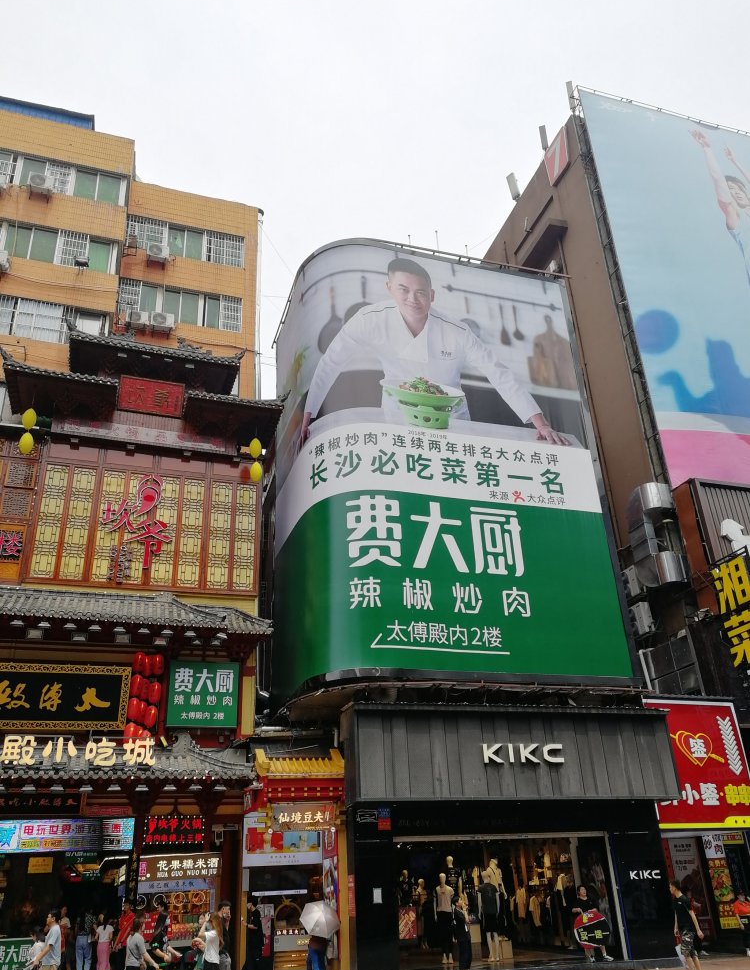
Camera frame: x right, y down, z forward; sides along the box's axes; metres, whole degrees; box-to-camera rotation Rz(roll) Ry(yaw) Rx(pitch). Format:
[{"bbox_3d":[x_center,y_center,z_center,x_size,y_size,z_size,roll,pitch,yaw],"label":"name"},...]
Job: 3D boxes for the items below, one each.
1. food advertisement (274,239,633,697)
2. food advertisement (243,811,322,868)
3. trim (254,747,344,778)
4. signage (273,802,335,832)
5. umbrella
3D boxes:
[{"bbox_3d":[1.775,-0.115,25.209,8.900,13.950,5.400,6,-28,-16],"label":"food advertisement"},{"bbox_3d":[-2.189,8.485,18.718,1.930,1.170,0.130,6,-28,-16],"label":"food advertisement"},{"bbox_3d":[-1.837,6.743,18.904,2.020,0.750,0.900,6,-28,-16],"label":"trim"},{"bbox_3d":[-1.644,7.681,18.029,1.470,0.580,0.110,6,-28,-16],"label":"signage"},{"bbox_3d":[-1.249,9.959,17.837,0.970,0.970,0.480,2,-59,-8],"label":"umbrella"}]

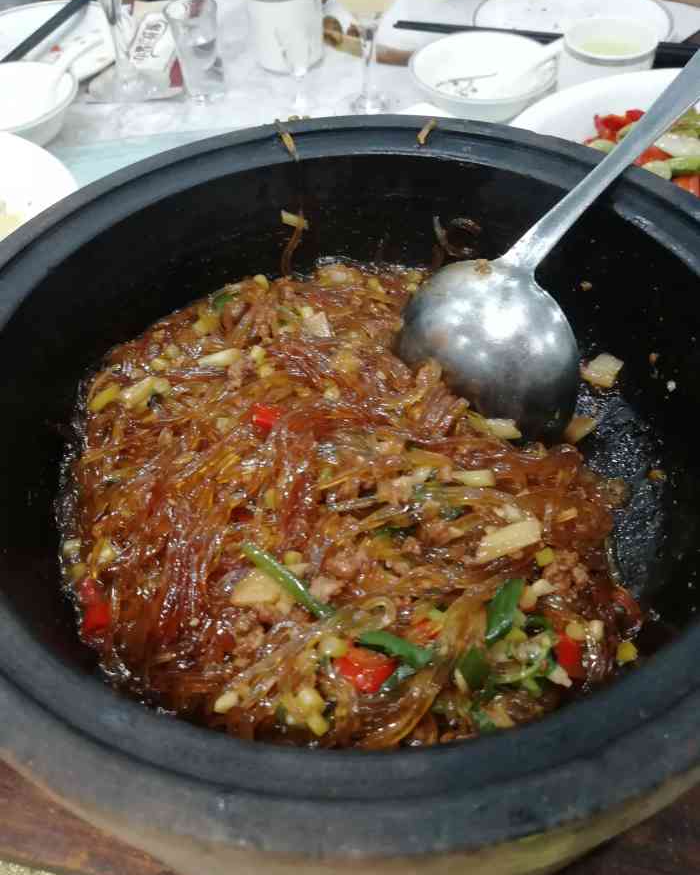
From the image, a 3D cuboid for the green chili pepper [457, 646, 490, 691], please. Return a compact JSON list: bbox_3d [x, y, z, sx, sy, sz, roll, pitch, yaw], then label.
[{"bbox_3d":[0.037,0.070,0.218,0.009,0.008,0.014,13,51,13],"label":"green chili pepper"}]

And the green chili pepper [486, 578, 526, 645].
[{"bbox_3d":[0.048,0.054,0.226,0.007,0.007,0.023,21,54,19],"label":"green chili pepper"}]

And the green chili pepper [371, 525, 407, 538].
[{"bbox_3d":[0.014,0.032,0.248,0.014,0.005,0.005,-7,50,-3],"label":"green chili pepper"}]

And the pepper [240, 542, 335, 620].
[{"bbox_3d":[-0.020,0.046,0.230,0.040,0.006,0.005,33,57,26],"label":"pepper"}]

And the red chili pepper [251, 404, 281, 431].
[{"bbox_3d":[-0.032,-0.007,0.280,0.013,0.007,0.010,9,51,10],"label":"red chili pepper"}]

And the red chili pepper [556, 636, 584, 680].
[{"bbox_3d":[0.066,0.067,0.220,0.008,0.008,0.014,-3,50,1],"label":"red chili pepper"}]

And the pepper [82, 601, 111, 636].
[{"bbox_3d":[-0.083,0.060,0.240,0.009,0.007,0.012,-6,50,-3],"label":"pepper"}]

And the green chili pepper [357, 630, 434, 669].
[{"bbox_3d":[0.013,0.064,0.218,0.024,0.008,0.006,18,52,16],"label":"green chili pepper"}]

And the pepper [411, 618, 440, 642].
[{"bbox_3d":[0.024,0.059,0.222,0.010,0.007,0.007,-14,51,-9],"label":"pepper"}]

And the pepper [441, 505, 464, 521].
[{"bbox_3d":[0.035,0.027,0.249,0.008,0.006,0.005,-5,49,-3],"label":"pepper"}]

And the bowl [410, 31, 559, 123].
[{"bbox_3d":[0.107,-0.284,0.602,0.120,0.047,0.120,-1,50,2],"label":"bowl"}]

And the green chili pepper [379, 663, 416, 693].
[{"bbox_3d":[0.015,0.073,0.219,0.013,0.006,0.004,-28,54,-21],"label":"green chili pepper"}]

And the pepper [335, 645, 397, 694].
[{"bbox_3d":[0.005,0.069,0.216,0.018,0.009,0.014,4,51,6],"label":"pepper"}]

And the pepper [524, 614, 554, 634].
[{"bbox_3d":[0.059,0.058,0.225,0.009,0.007,0.006,0,49,1],"label":"pepper"}]

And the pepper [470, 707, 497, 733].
[{"bbox_3d":[0.039,0.084,0.214,0.005,0.006,0.008,-31,55,-23],"label":"pepper"}]

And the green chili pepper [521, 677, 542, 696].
[{"bbox_3d":[0.054,0.075,0.217,0.004,0.005,0.006,-21,52,-16],"label":"green chili pepper"}]

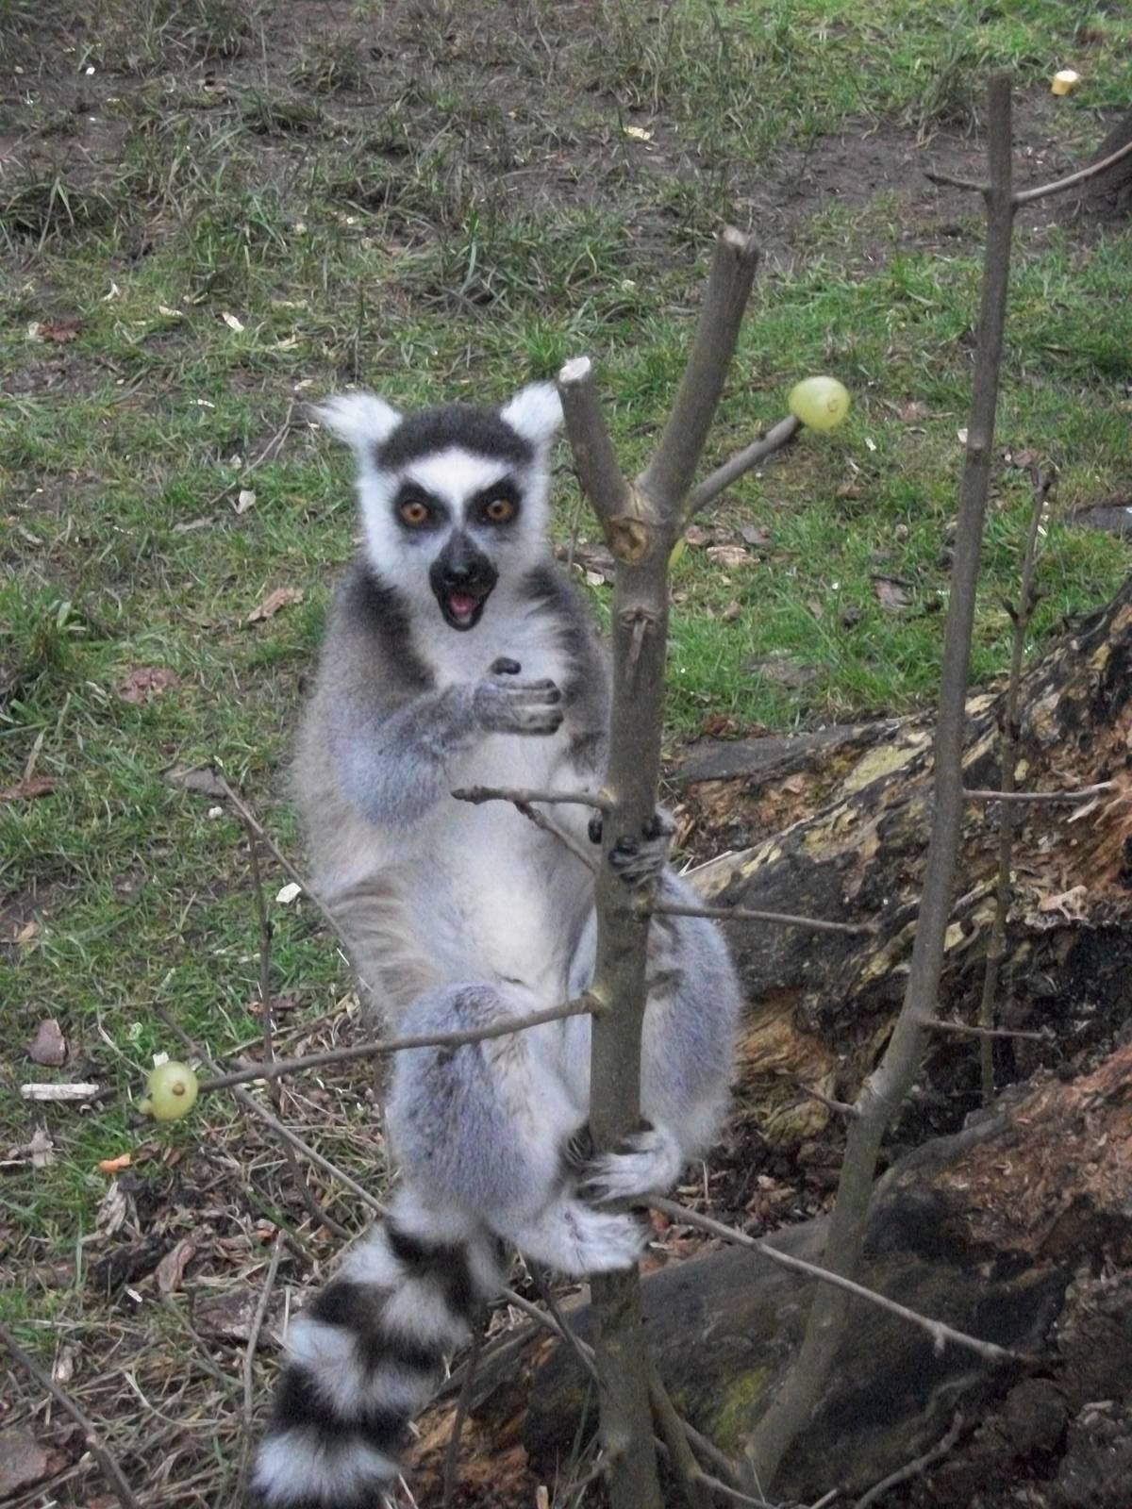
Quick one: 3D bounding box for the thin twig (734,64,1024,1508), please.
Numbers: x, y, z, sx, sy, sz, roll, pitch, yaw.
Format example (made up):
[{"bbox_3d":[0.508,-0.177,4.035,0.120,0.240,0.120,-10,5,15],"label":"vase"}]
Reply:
[{"bbox_3d":[0.148,0.050,1.240,0.055,0.711,0.050,5,23,-3],"label":"thin twig"}]

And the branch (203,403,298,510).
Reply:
[{"bbox_3d":[-0.321,-0.313,2.779,0.050,0.020,0.309,4,27,9],"label":"branch"}]

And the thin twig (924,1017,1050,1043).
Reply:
[{"bbox_3d":[0.213,0.139,1.365,0.066,0.008,0.009,8,25,-9],"label":"thin twig"}]

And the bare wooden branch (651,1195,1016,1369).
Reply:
[{"bbox_3d":[0.115,0.230,1.190,0.181,0.014,0.014,19,33,26],"label":"bare wooden branch"}]

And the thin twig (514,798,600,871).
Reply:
[{"bbox_3d":[-0.004,0.035,1.143,0.008,0.051,0.008,-43,30,9],"label":"thin twig"}]

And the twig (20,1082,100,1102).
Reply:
[{"bbox_3d":[-0.341,0.227,1.820,0.053,0.008,0.009,0,32,0],"label":"twig"}]

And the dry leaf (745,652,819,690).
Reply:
[{"bbox_3d":[0.182,-0.071,2.298,0.062,0.015,0.050,0,27,0],"label":"dry leaf"}]

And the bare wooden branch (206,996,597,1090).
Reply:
[{"bbox_3d":[-0.068,0.121,1.135,0.186,0.014,0.014,-8,28,-29],"label":"bare wooden branch"}]

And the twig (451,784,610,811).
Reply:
[{"bbox_3d":[-0.015,0.019,1.215,0.072,0.011,0.011,2,26,-8],"label":"twig"}]

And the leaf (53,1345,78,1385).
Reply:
[{"bbox_3d":[-0.275,0.335,1.485,0.013,0.010,0.027,4,28,7],"label":"leaf"}]

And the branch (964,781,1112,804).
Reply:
[{"bbox_3d":[0.233,0.017,1.330,0.079,0.009,0.009,-2,26,-15],"label":"branch"}]

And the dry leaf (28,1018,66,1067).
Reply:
[{"bbox_3d":[-0.338,0.188,1.765,0.024,0.015,0.040,0,28,0],"label":"dry leaf"}]

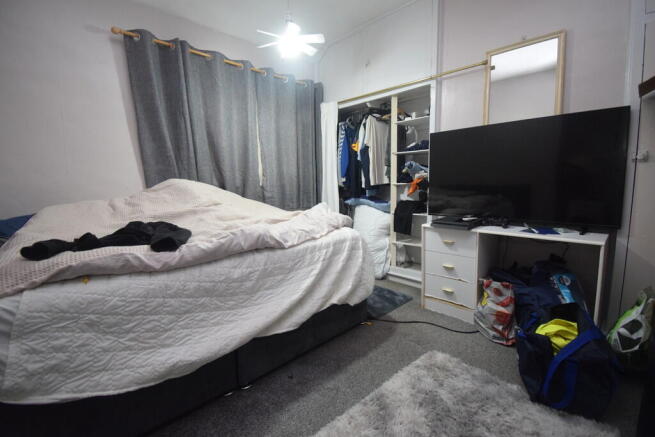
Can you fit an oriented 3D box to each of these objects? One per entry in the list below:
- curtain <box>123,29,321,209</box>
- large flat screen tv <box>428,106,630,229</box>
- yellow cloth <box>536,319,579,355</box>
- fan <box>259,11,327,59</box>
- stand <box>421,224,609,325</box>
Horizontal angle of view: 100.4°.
[{"bbox_3d":[-0.713,-0.543,2.704,0.139,1.850,1.926,6,12,43],"label":"curtain"},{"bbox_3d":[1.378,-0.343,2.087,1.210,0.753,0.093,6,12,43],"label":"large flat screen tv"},{"bbox_3d":[1.190,0.615,1.426,0.203,0.139,0.209,6,12,43],"label":"yellow cloth"},{"bbox_3d":[-0.275,-1.355,2.018,0.510,0.220,0.510,6,12,43],"label":"fan"},{"bbox_3d":[1.329,0.432,2.088,1.067,0.727,0.418,6,12,43],"label":"stand"}]

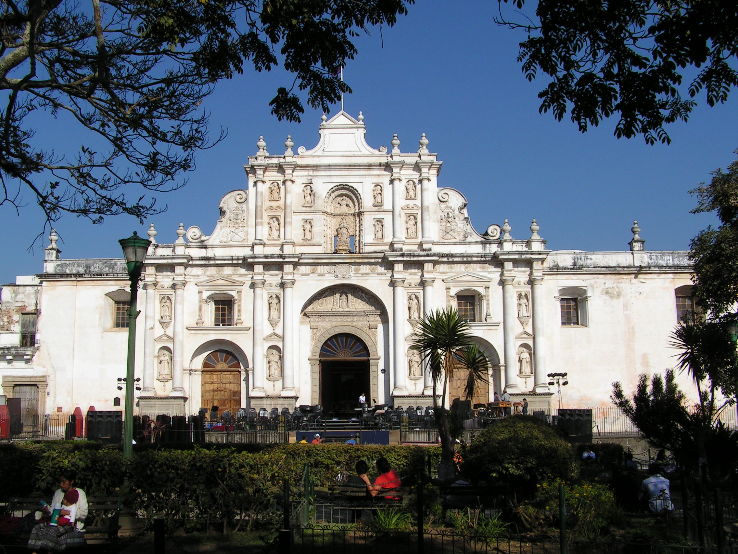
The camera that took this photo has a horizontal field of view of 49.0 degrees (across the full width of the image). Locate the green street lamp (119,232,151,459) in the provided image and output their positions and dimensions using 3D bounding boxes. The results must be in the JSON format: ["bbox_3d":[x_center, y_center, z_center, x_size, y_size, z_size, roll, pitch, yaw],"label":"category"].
[{"bbox_3d":[-4.016,1.736,13.570,0.549,5.046,0.549,0,-8,0],"label":"green street lamp"}]

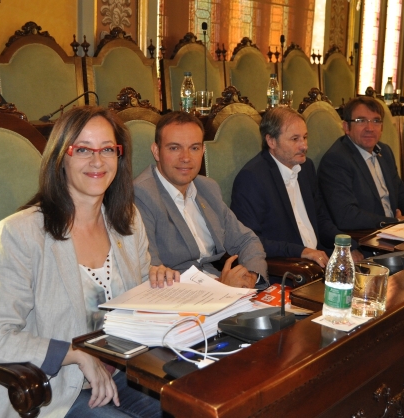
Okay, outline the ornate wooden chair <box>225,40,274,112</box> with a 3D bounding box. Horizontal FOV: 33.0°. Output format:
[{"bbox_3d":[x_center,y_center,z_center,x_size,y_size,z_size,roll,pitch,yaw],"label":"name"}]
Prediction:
[{"bbox_3d":[0.540,-0.581,4.775,0.620,1.220,0.620,10,15,40],"label":"ornate wooden chair"}]

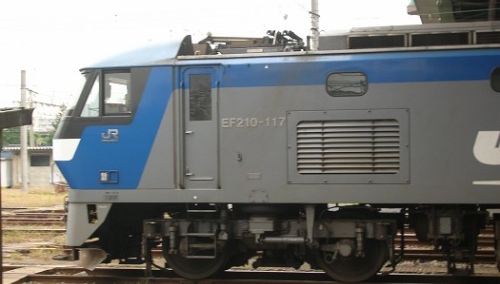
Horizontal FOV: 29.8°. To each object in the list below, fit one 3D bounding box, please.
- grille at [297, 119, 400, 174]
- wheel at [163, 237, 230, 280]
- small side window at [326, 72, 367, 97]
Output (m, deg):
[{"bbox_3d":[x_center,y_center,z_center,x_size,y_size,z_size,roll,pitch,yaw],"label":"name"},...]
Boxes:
[{"bbox_3d":[1.436,0.073,13.733,1.513,0.797,0.060,-1,-1,15],"label":"grille"},{"bbox_3d":[-0.839,1.655,15.188,1.130,1.130,0.140,-1,-1,15],"label":"wheel"},{"bbox_3d":[1.426,-0.844,13.744,0.605,0.363,0.050,-1,-1,15],"label":"small side window"}]

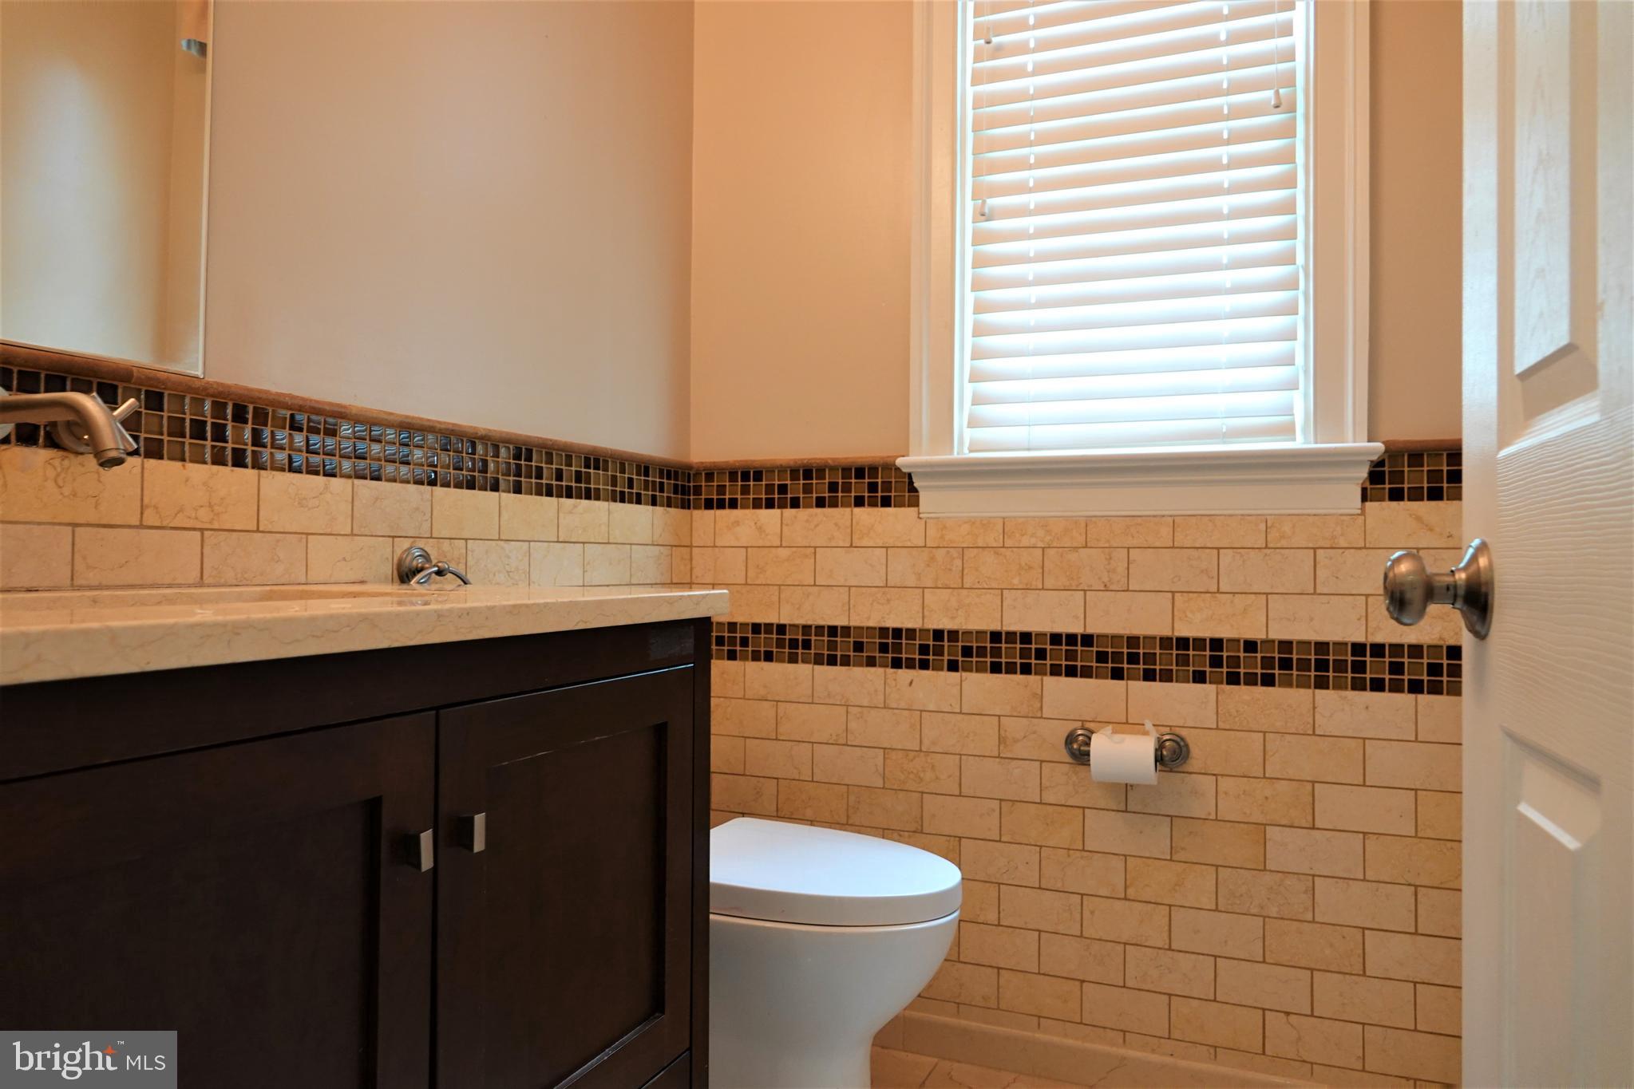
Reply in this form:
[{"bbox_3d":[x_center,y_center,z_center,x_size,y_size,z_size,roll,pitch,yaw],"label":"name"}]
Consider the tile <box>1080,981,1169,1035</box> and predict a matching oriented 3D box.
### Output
[{"bbox_3d":[0.561,0.843,1.979,0.152,0.076,0.010,0,-2,22],"label":"tile"}]

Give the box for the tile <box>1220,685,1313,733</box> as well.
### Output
[{"bbox_3d":[0.780,0.287,1.895,0.152,0.076,0.010,0,-1,22],"label":"tile"}]

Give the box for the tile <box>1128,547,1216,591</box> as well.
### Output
[{"bbox_3d":[0.645,0.047,1.972,0.152,0.076,0.010,0,-2,22],"label":"tile"}]

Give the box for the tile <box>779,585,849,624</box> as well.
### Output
[{"bbox_3d":[-0.003,0.123,2.217,0.151,0.076,0.010,0,-1,22],"label":"tile"}]

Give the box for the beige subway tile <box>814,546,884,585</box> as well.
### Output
[{"bbox_3d":[0.071,0.045,2.210,0.152,0.076,0.010,0,-2,22],"label":"beige subway tile"}]

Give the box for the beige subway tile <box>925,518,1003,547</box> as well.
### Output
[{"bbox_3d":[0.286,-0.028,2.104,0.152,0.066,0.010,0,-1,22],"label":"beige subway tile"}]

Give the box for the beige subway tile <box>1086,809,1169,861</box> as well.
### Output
[{"bbox_3d":[0.559,0.519,1.961,0.152,0.076,0.010,0,-1,23],"label":"beige subway tile"}]

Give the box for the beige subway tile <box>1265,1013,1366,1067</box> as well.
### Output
[{"bbox_3d":[0.844,0.841,1.853,0.152,0.077,0.010,0,-1,22],"label":"beige subway tile"}]

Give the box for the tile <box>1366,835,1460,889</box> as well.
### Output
[{"bbox_3d":[0.993,0.527,1.804,0.152,0.076,0.010,0,-1,23],"label":"tile"}]

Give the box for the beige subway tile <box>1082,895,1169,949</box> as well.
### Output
[{"bbox_3d":[0.559,0.679,1.970,0.151,0.076,0.010,0,-1,22],"label":"beige subway tile"}]

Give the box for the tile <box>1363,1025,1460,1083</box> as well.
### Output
[{"bbox_3d":[0.992,0.845,1.801,0.152,0.076,0.010,0,-2,22],"label":"tile"}]

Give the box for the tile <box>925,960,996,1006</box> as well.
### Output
[{"bbox_3d":[0.274,0.840,2.091,0.151,0.076,0.010,0,-1,22],"label":"tile"}]

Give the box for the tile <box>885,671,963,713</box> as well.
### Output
[{"bbox_3d":[0.209,0.287,2.138,0.152,0.076,0.010,0,-1,23],"label":"tile"}]

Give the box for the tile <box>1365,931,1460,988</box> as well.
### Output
[{"bbox_3d":[0.990,0.684,1.799,0.151,0.076,0.010,0,-1,22],"label":"tile"}]

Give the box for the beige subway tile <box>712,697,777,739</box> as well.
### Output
[{"bbox_3d":[-0.149,0.360,2.270,0.151,0.076,0.010,0,-1,22],"label":"beige subway tile"}]

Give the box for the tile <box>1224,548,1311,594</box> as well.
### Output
[{"bbox_3d":[0.775,0.047,1.879,0.152,0.076,0.010,0,-1,23],"label":"tile"}]

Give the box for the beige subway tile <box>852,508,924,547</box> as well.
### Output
[{"bbox_3d":[0.141,-0.035,2.162,0.151,0.076,0.010,0,-1,22],"label":"beige subway tile"}]

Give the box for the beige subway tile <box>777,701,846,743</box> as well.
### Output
[{"bbox_3d":[-0.006,0.364,2.218,0.151,0.076,0.010,0,-1,22],"label":"beige subway tile"}]

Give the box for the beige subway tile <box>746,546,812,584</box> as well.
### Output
[{"bbox_3d":[-0.073,0.045,2.241,0.152,0.076,0.010,0,-1,23],"label":"beige subway tile"}]

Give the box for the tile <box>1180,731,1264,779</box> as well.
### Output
[{"bbox_3d":[0.709,0.367,1.927,0.152,0.076,0.010,0,-1,23],"label":"tile"}]

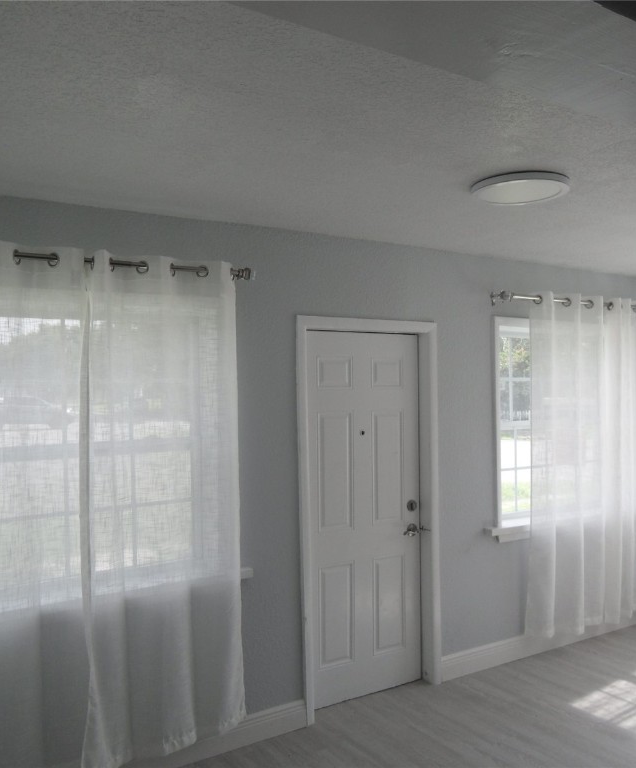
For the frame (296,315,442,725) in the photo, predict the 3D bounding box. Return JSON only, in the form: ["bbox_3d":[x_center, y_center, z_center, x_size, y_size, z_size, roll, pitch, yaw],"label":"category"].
[{"bbox_3d":[0.282,0.688,3.865,0.921,2.072,0.140,0,-1,-33],"label":"frame"}]

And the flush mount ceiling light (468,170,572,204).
[{"bbox_3d":[0.796,-0.768,2.811,0.377,0.029,0.377,-1,-1,0],"label":"flush mount ceiling light"}]

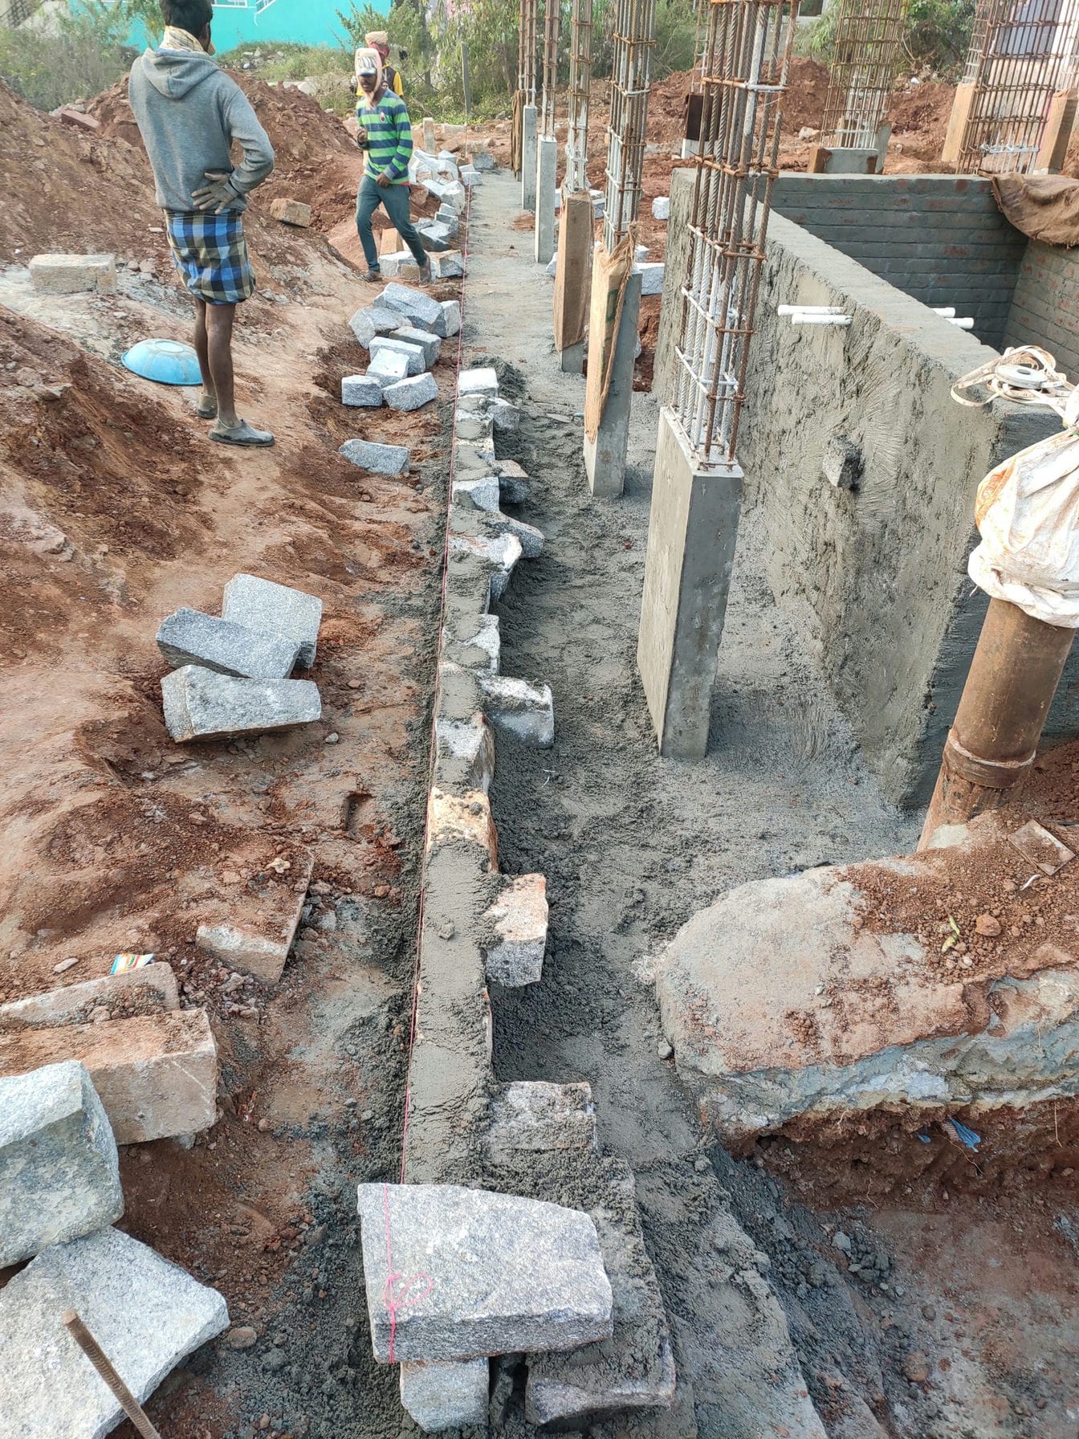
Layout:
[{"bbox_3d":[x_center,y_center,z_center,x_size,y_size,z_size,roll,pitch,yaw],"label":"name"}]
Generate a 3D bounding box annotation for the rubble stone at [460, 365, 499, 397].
[{"bbox_3d":[-0.353,-1.911,6.053,0.215,0.160,0.370,-2,34,-5],"label":"rubble stone"}]

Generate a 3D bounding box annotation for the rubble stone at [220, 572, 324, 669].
[{"bbox_3d":[-0.893,-0.326,3.463,0.308,0.110,0.277,11,35,-17],"label":"rubble stone"}]

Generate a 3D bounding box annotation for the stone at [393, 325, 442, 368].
[{"bbox_3d":[-0.827,-2.507,7.017,0.307,0.160,0.160,23,41,24],"label":"stone"}]

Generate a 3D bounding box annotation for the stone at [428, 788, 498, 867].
[{"bbox_3d":[-0.225,0.348,2.919,0.170,0.170,0.260,0,34,-3],"label":"stone"}]

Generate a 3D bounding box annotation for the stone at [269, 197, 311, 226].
[{"bbox_3d":[-1.738,-3.563,7.277,0.220,0.150,0.220,-8,32,-40],"label":"stone"}]

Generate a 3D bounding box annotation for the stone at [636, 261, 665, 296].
[{"bbox_3d":[0.760,-3.064,7.237,0.210,0.175,0.200,-6,35,-9],"label":"stone"}]

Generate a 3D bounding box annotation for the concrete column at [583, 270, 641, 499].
[{"bbox_3d":[0.344,-1.702,5.122,0.148,1.020,0.580,0,33,-3],"label":"concrete column"}]

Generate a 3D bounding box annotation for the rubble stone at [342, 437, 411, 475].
[{"bbox_3d":[-0.809,-1.288,5.105,0.305,0.130,0.150,9,35,12],"label":"rubble stone"}]

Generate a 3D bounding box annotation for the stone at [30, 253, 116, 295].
[{"bbox_3d":[-2.700,-2.585,6.021,0.400,0.165,0.200,8,34,9],"label":"stone"}]

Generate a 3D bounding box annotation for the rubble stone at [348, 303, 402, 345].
[{"bbox_3d":[-1.041,-2.530,6.675,0.330,0.220,0.220,6,34,7],"label":"rubble stone"}]

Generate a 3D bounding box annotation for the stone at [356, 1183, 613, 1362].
[{"bbox_3d":[-0.093,0.954,1.800,0.405,0.112,0.240,4,28,-11],"label":"stone"}]

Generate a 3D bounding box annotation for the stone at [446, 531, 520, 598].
[{"bbox_3d":[-0.215,-0.583,4.070,0.280,0.180,0.280,-3,34,-7],"label":"stone"}]

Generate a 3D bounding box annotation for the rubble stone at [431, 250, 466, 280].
[{"bbox_3d":[-0.794,-3.990,9.083,0.230,0.200,0.230,-11,35,-18],"label":"rubble stone"}]

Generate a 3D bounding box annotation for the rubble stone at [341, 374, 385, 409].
[{"bbox_3d":[-1.055,-1.981,6.255,0.232,0.132,0.172,2,34,-1],"label":"rubble stone"}]

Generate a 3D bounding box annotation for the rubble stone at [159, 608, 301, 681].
[{"bbox_3d":[-0.923,-0.188,3.136,0.400,0.130,0.145,18,55,9],"label":"rubble stone"}]

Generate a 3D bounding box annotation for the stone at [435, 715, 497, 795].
[{"bbox_3d":[-0.210,0.154,2.956,0.165,0.170,0.340,0,34,-3],"label":"stone"}]

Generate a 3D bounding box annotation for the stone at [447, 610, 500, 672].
[{"bbox_3d":[-0.235,-0.225,3.620,0.190,0.160,0.320,-1,34,-3],"label":"stone"}]

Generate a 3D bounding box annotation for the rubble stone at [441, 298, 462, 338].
[{"bbox_3d":[-0.664,-2.793,7.250,0.220,0.190,0.200,27,42,34],"label":"rubble stone"}]

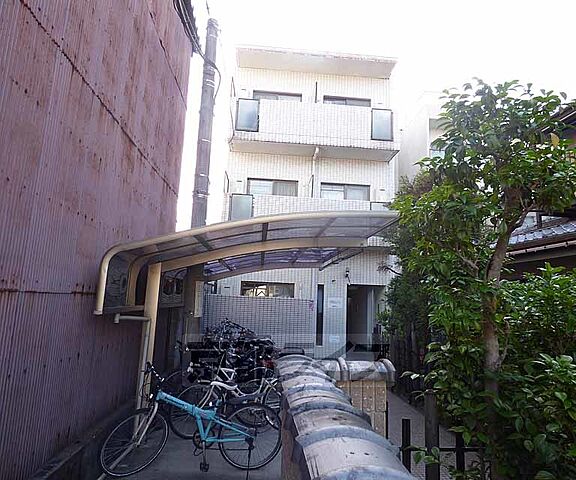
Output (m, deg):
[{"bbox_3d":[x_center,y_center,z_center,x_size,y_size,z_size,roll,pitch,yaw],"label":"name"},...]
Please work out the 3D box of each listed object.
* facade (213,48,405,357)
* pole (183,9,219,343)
[{"bbox_3d":[0.384,-0.501,13.494,5.220,9.020,8.000,3,-11,-4],"label":"facade"},{"bbox_3d":[-1.655,-1.037,6.699,0.300,7.430,0.300,3,-11,-4],"label":"pole"}]

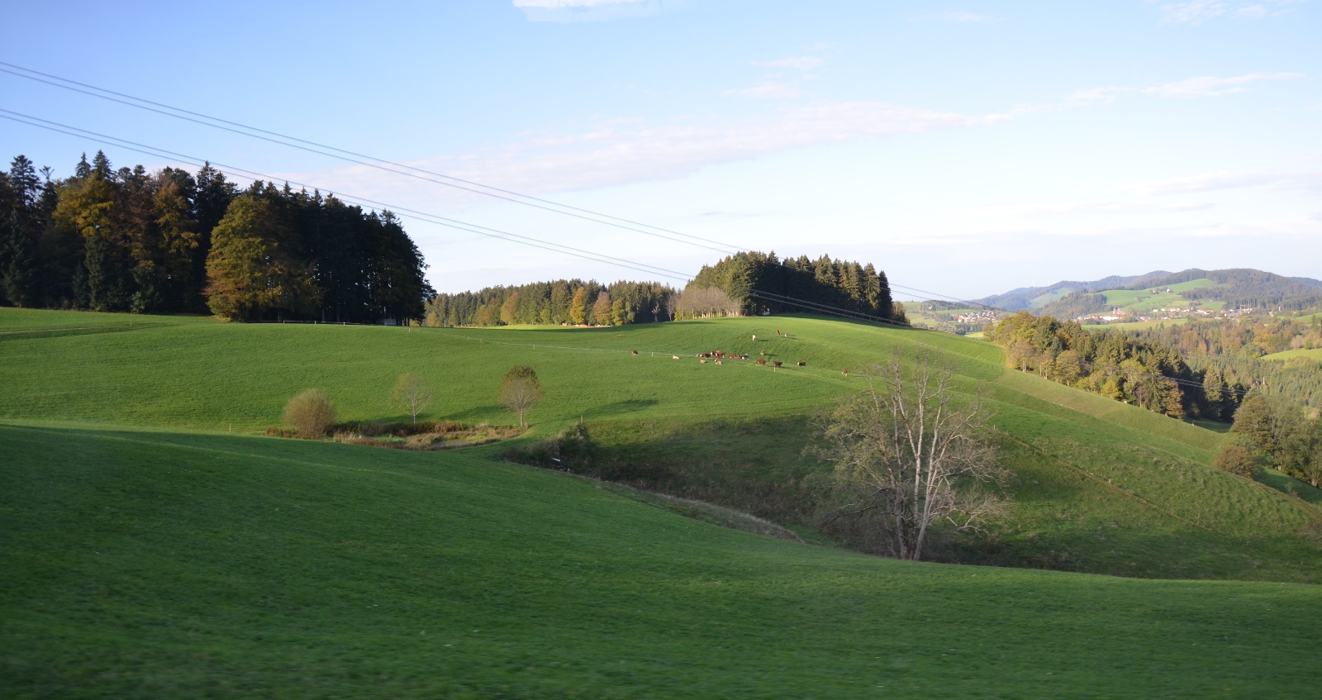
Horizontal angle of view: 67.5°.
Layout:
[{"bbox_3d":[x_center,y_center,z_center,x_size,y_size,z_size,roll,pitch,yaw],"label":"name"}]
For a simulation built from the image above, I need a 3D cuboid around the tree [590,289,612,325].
[{"bbox_3d":[-25.100,-17.720,420.000,8.550,15.000,8.550,0,1,0],"label":"tree"}]

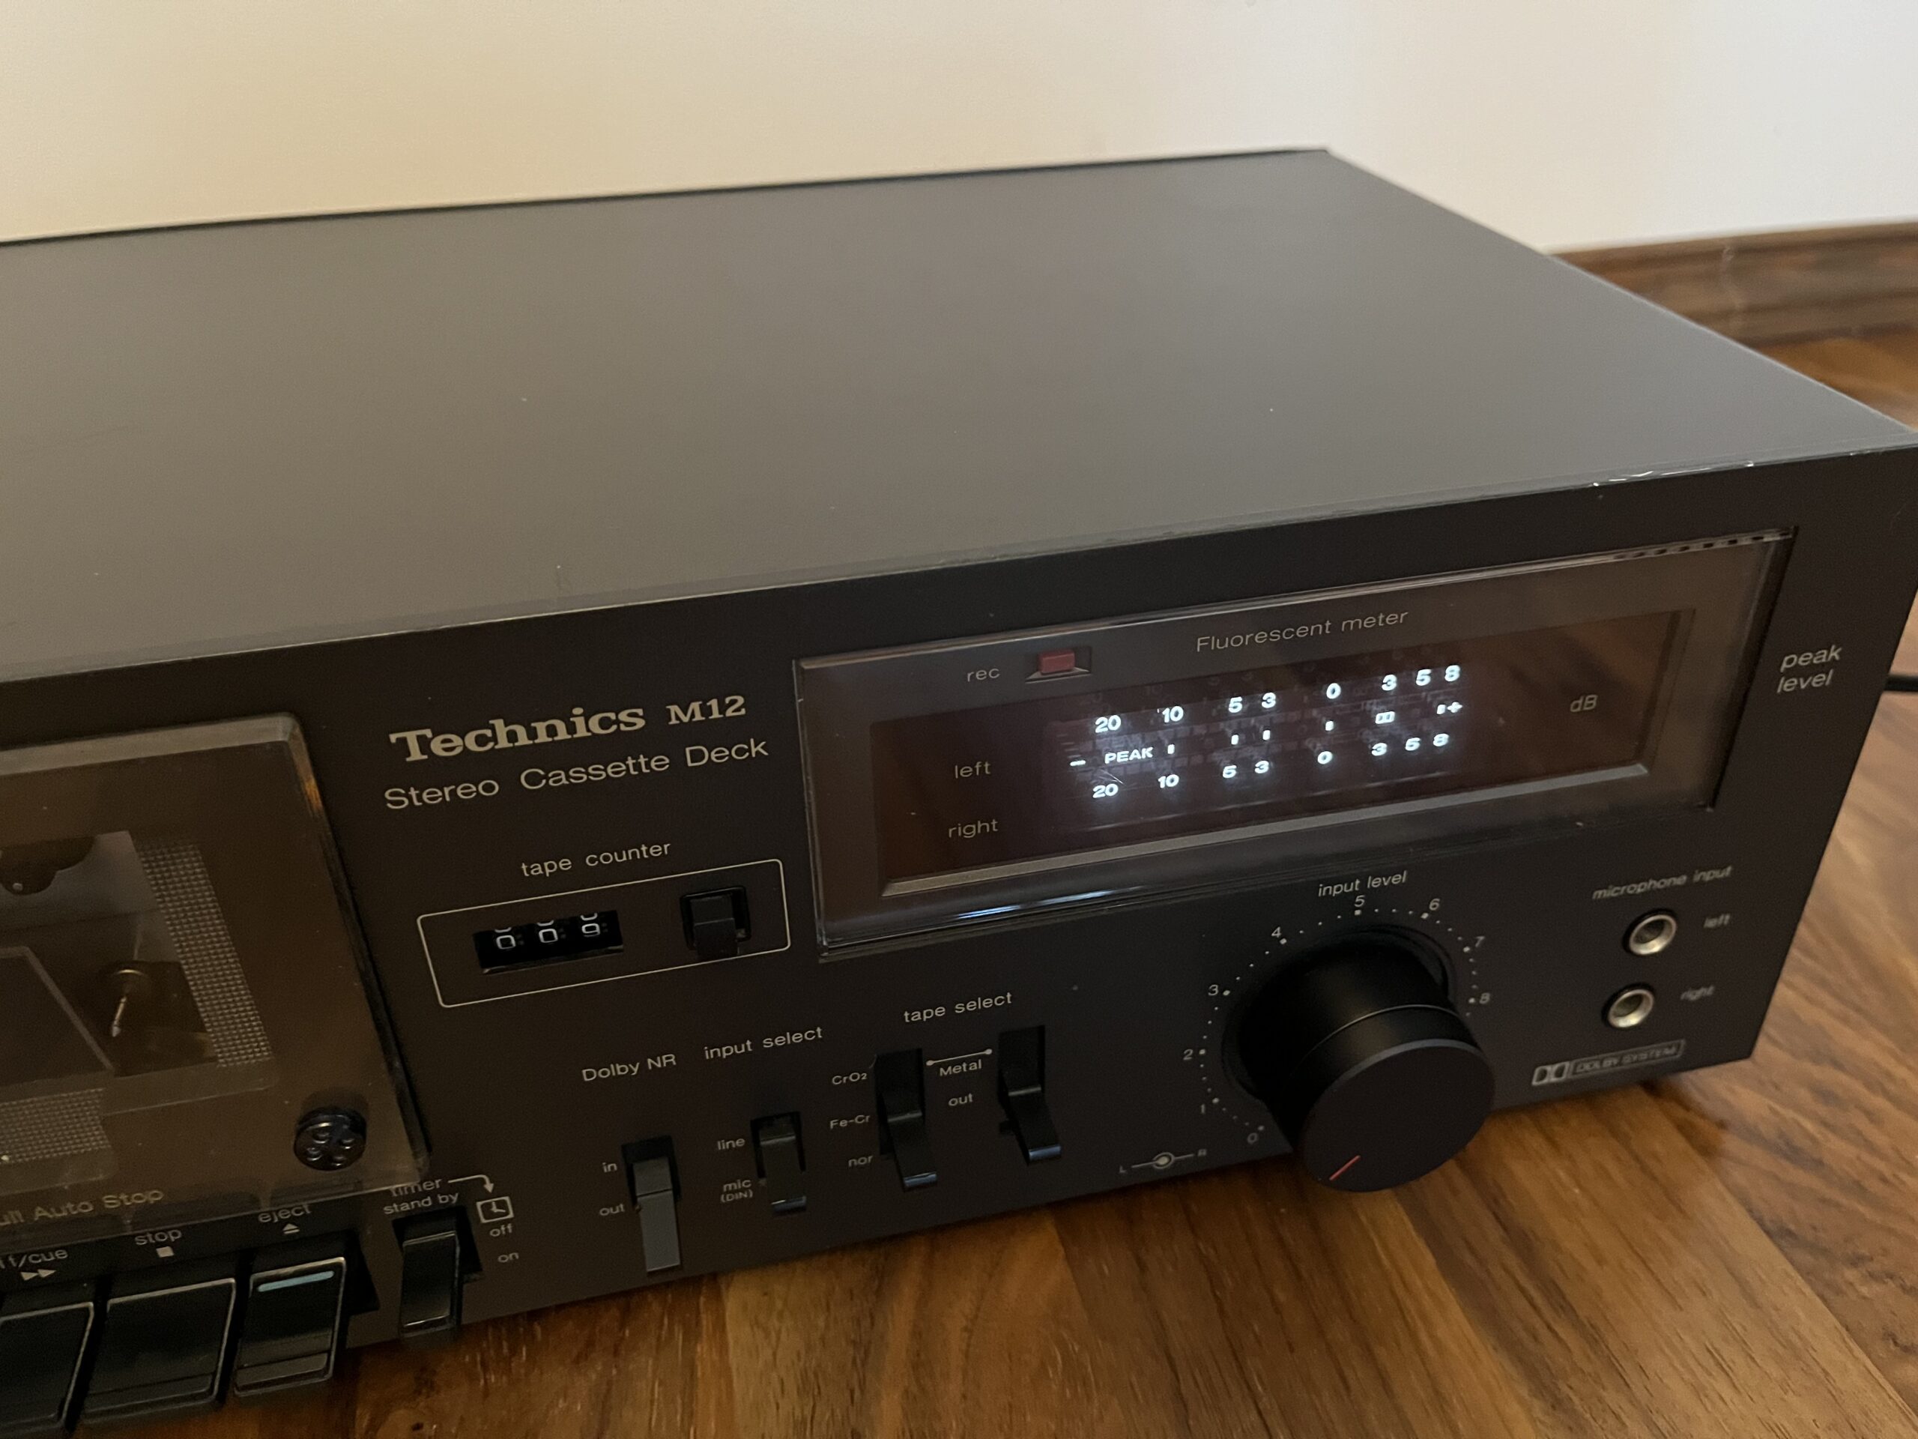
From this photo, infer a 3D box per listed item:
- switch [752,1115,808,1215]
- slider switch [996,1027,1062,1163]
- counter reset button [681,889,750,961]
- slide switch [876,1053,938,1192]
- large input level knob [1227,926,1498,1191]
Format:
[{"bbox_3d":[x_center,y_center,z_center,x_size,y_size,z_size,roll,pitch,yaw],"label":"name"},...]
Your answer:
[{"bbox_3d":[-0.024,0.063,0.197,0.006,0.012,0.013,-8,33,-11],"label":"switch"},{"bbox_3d":[0.010,0.055,0.202,0.007,0.020,0.013,-8,33,-11],"label":"slider switch"},{"bbox_3d":[-0.030,0.026,0.178,0.008,0.008,0.005,-8,33,-11],"label":"counter reset button"},{"bbox_3d":[-0.007,0.057,0.199,0.006,0.020,0.013,-8,33,-11],"label":"slide switch"},{"bbox_3d":[0.060,0.051,0.209,0.034,0.034,0.019,-8,33,-11],"label":"large input level knob"}]

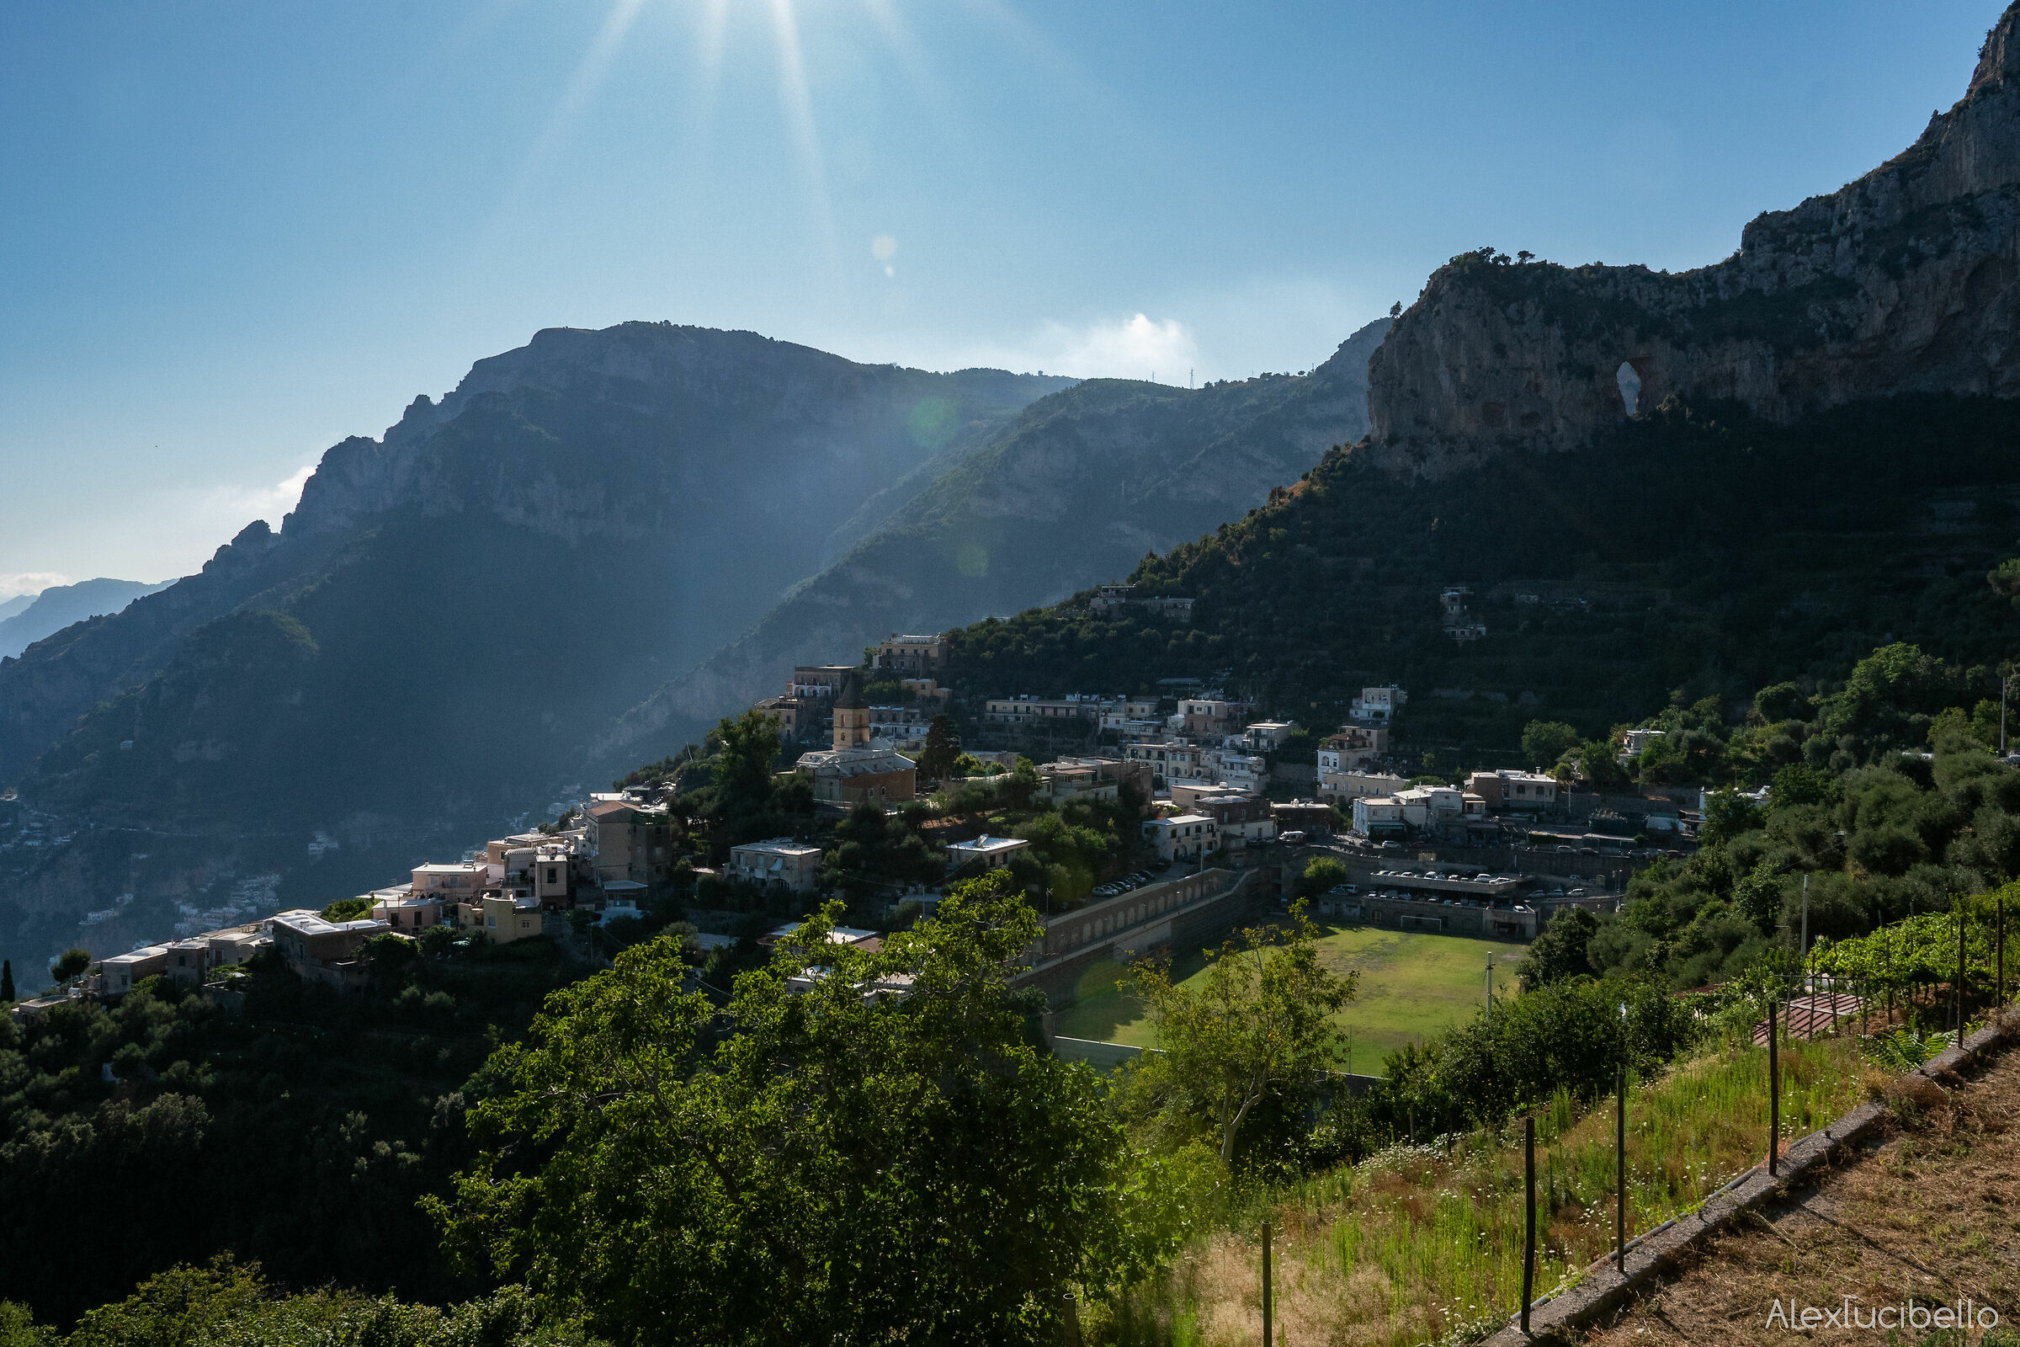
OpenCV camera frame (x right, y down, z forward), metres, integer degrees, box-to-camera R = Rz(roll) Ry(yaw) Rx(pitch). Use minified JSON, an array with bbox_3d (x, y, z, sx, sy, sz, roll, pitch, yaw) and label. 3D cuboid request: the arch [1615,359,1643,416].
[{"bbox_3d":[216.760,-99.682,530.000,10.000,19.300,7.000,0,0,27],"label":"arch"}]

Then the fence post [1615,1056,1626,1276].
[{"bbox_3d":[4.421,3.577,10.950,0.052,1.518,0.048,0,0,0],"label":"fence post"}]

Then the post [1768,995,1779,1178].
[{"bbox_3d":[6.584,3.569,13.050,0.062,1.509,0.055,0,0,0],"label":"post"}]

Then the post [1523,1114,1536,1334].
[{"bbox_3d":[3.433,3.639,10.000,0.075,1.422,0.060,0,0,0],"label":"post"}]

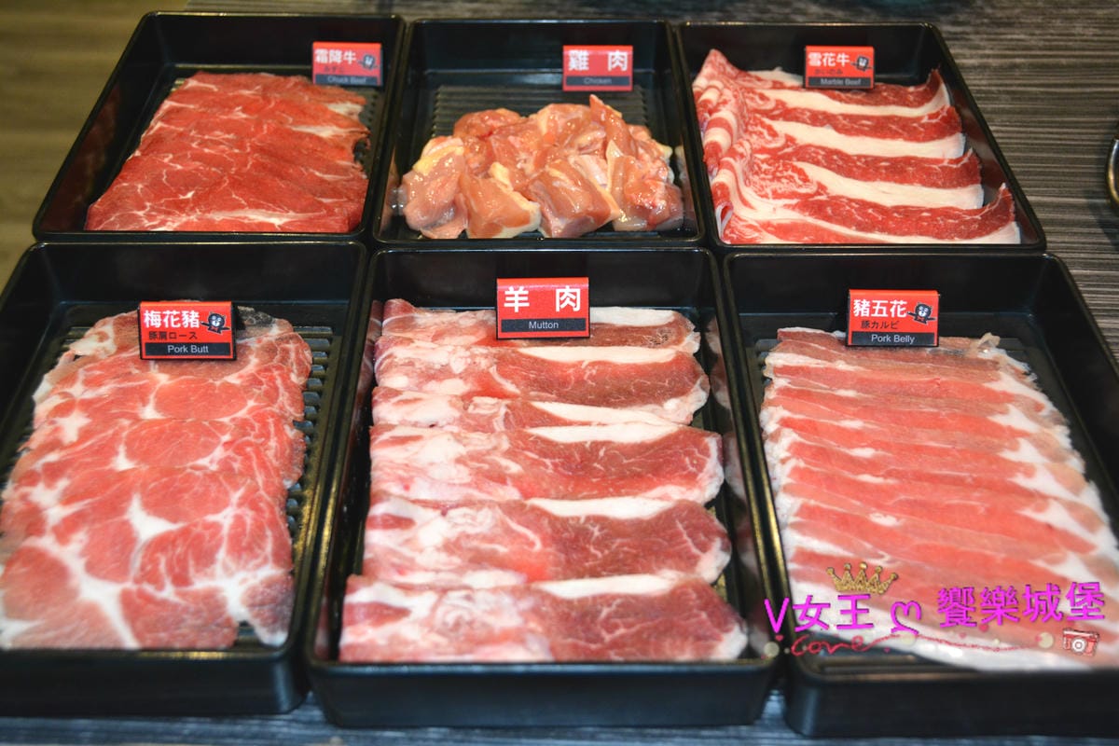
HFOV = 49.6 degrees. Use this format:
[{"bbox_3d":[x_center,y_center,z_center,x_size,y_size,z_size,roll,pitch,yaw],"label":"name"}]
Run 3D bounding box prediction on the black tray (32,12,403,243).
[{"bbox_3d":[-0.207,-0.151,0.810,0.193,0.051,0.279,0,42,-1],"label":"black tray"}]

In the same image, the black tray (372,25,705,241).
[{"bbox_3d":[-0.013,-0.148,0.809,0.193,0.051,0.279,0,42,-1],"label":"black tray"}]

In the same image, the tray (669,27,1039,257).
[{"bbox_3d":[0.182,-0.145,0.809,0.193,0.051,0.279,0,42,-1],"label":"tray"}]

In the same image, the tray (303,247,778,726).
[{"bbox_3d":[-0.009,0.048,0.697,0.225,0.055,0.325,0,42,-1],"label":"tray"}]

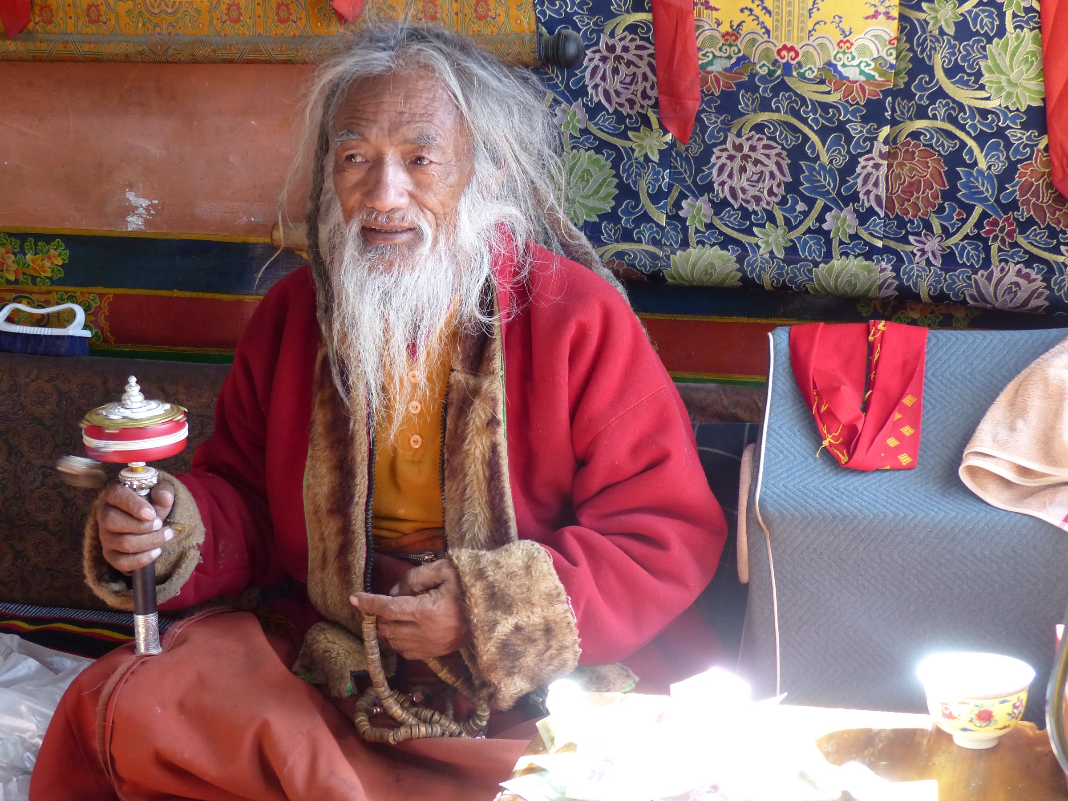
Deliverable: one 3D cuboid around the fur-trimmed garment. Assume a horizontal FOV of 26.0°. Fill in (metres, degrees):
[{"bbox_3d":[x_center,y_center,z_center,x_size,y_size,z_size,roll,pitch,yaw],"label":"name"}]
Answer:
[{"bbox_3d":[-0.095,0.076,2.301,0.570,0.455,0.480,5,12,17],"label":"fur-trimmed garment"}]

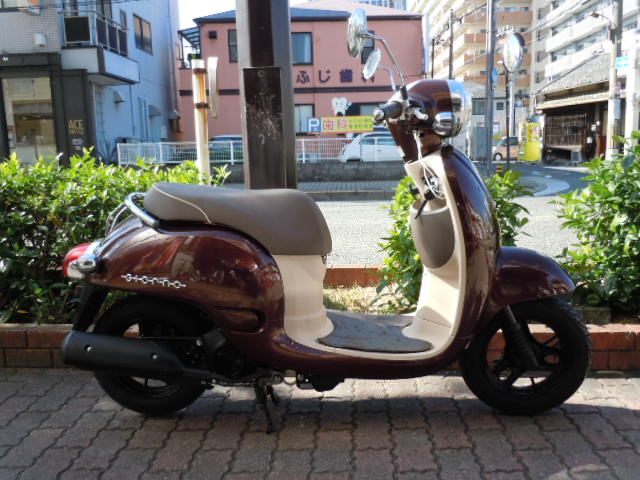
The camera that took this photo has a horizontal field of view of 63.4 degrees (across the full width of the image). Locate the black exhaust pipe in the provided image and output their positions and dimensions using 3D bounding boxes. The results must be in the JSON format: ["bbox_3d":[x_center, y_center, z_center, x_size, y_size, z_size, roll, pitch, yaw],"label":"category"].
[{"bbox_3d":[-0.543,0.354,1.526,0.447,0.110,0.118,9,10,1],"label":"black exhaust pipe"}]

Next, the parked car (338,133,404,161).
[{"bbox_3d":[2.392,-3.227,19.200,3.500,1.550,1.520,-4,10,-13],"label":"parked car"}]

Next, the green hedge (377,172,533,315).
[{"bbox_3d":[0.660,-0.024,2.573,0.740,0.629,0.580,-1,10,3],"label":"green hedge"}]

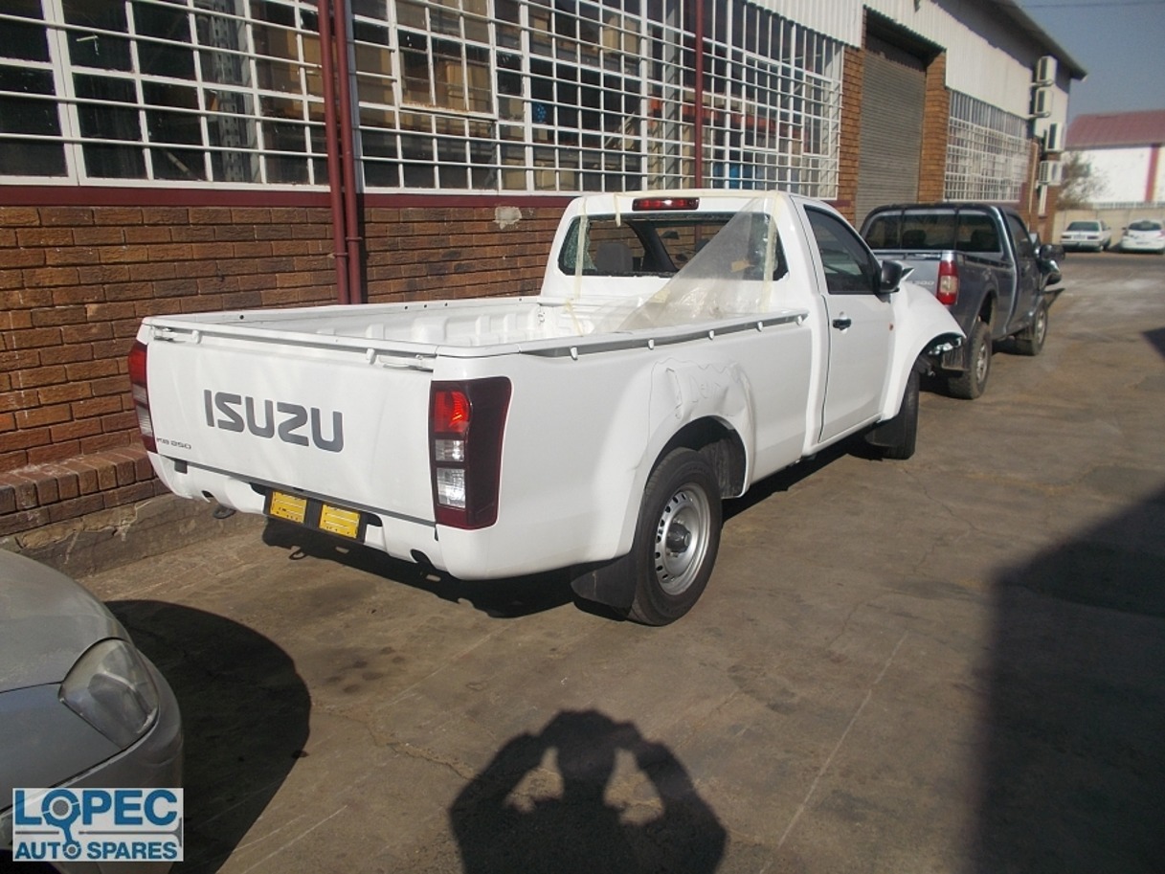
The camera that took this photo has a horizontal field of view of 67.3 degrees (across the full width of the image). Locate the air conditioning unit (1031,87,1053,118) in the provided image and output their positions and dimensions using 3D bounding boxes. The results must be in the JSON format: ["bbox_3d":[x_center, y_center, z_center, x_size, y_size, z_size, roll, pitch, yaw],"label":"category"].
[{"bbox_3d":[10.825,-7.820,20.505,0.300,0.570,0.820,8,17,35],"label":"air conditioning unit"}]

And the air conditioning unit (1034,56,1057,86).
[{"bbox_3d":[10.800,-8.498,20.332,0.300,0.570,0.820,8,17,35],"label":"air conditioning unit"}]

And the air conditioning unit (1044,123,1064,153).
[{"bbox_3d":[11.883,-7.535,22.031,0.310,0.610,0.820,8,17,35],"label":"air conditioning unit"}]

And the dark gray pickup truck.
[{"bbox_3d":[3.566,-1.573,9.183,1.800,1.740,4.950,8,17,35],"label":"dark gray pickup truck"}]

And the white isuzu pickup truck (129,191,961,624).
[{"bbox_3d":[0.454,-0.499,4.939,1.830,1.770,5.200,8,17,35],"label":"white isuzu pickup truck"}]

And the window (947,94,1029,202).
[{"bbox_3d":[8.431,-5.774,18.017,0.120,1.780,6.950,8,17,35],"label":"window"}]

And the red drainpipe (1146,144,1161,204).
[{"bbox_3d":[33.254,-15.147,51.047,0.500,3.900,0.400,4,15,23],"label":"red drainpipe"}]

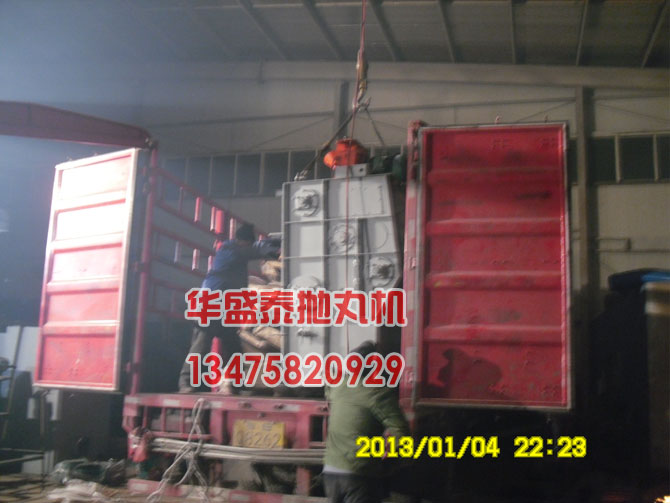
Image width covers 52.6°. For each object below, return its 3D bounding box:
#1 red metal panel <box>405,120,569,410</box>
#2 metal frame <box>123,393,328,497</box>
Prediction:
[{"bbox_3d":[1.183,0.085,5.242,1.219,2.199,0.100,0,-9,13],"label":"red metal panel"},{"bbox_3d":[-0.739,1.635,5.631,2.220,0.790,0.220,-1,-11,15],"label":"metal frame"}]

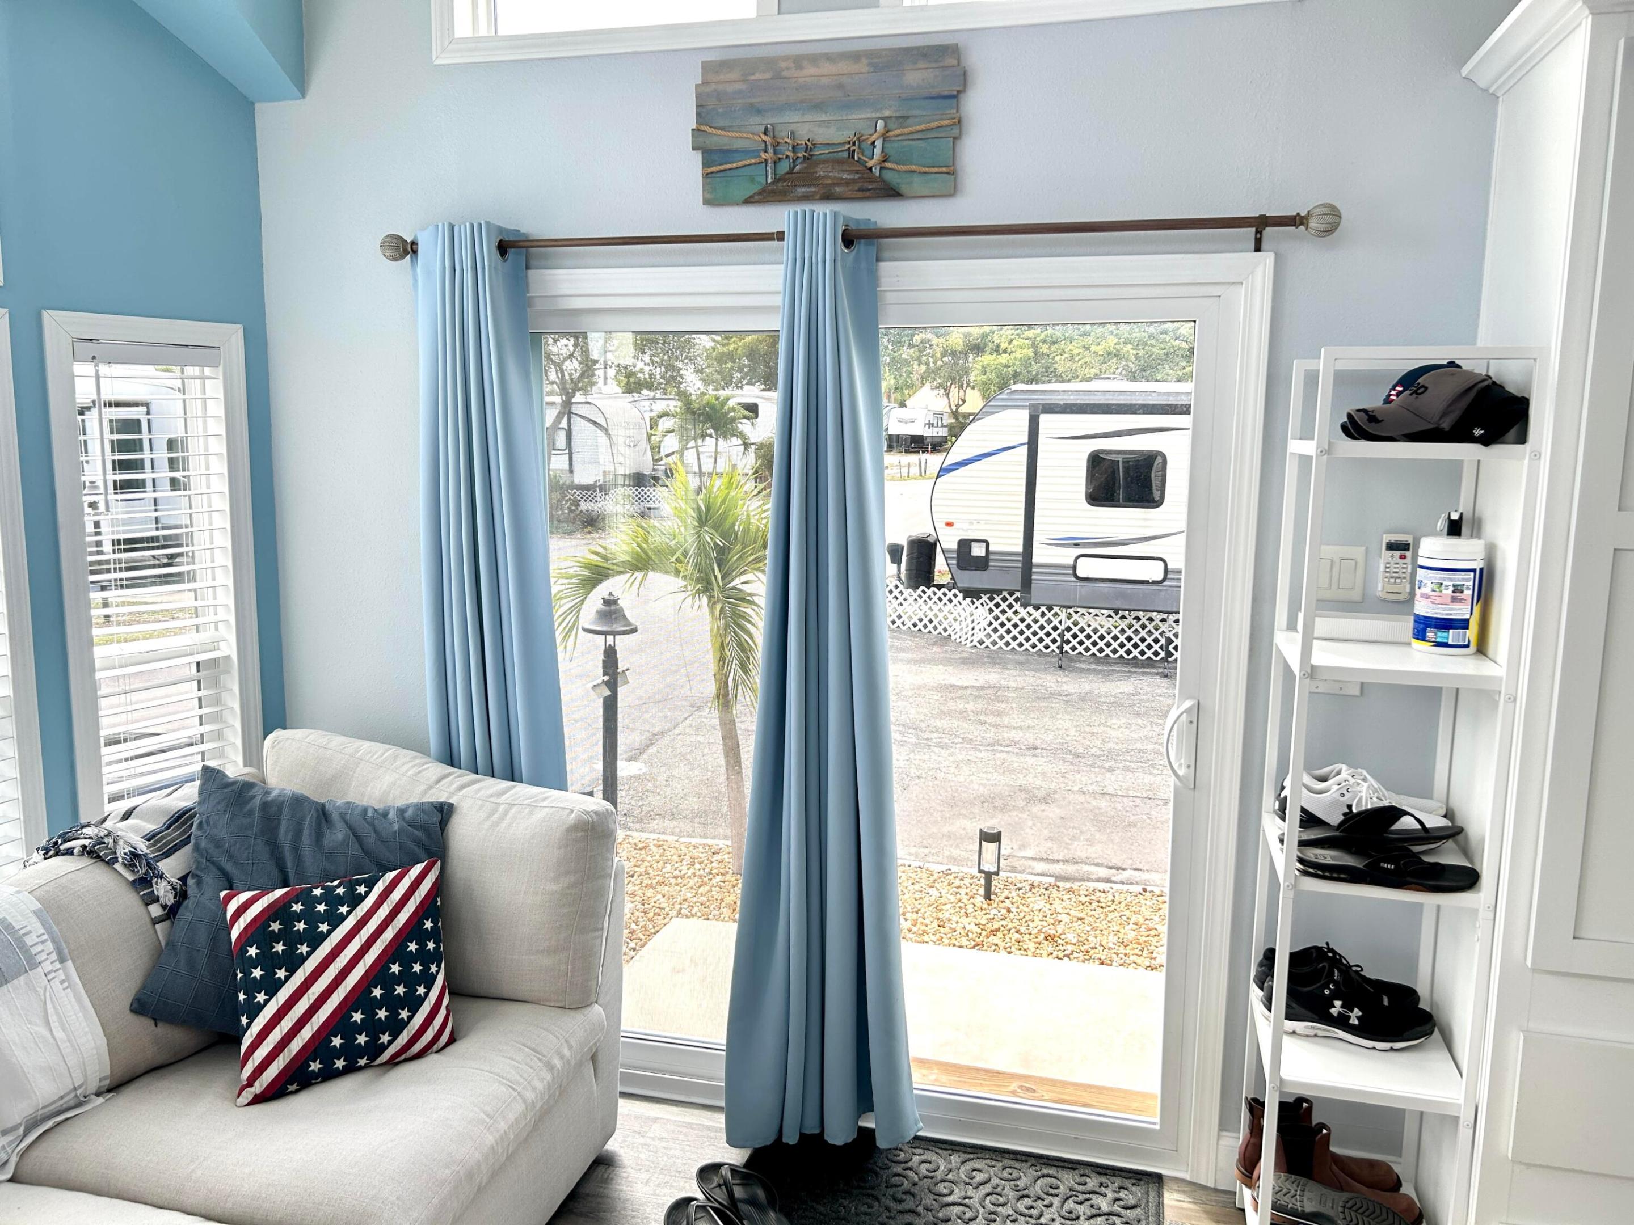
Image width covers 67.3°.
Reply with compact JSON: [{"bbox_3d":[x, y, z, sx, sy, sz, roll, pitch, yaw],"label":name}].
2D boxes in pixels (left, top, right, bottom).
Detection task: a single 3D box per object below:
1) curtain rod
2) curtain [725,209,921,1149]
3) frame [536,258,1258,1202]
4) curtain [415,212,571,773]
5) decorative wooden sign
[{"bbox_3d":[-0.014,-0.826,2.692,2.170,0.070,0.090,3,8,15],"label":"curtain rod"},{"bbox_3d":[0.028,0.186,2.789,0.440,2.120,0.170,3,8,15],"label":"curtain"},{"bbox_3d":[0.012,0.234,2.957,1.920,2.080,0.110,3,8,15],"label":"frame"},{"bbox_3d":[-0.762,0.146,3.003,0.400,2.120,0.160,3,8,15],"label":"curtain"},{"bbox_3d":[0.018,-1.073,2.719,0.630,0.315,0.035,3,8,15],"label":"decorative wooden sign"}]

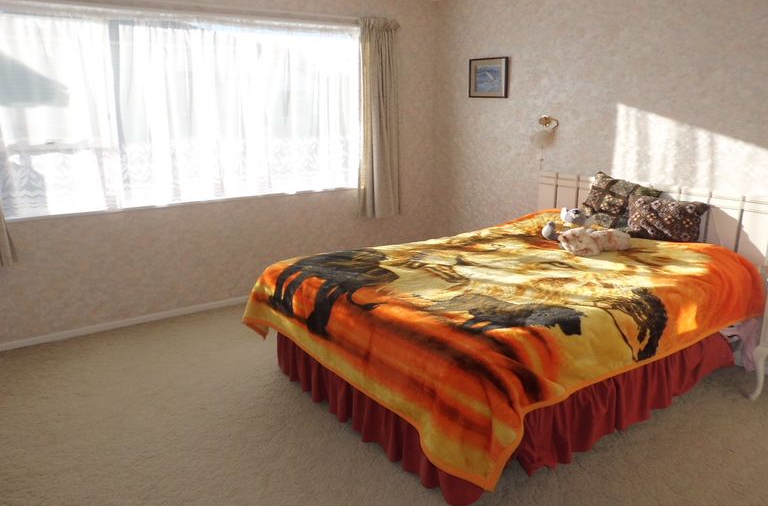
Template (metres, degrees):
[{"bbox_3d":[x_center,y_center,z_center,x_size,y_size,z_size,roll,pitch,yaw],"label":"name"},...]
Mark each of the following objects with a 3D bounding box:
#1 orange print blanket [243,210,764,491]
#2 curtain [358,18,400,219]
[{"bbox_3d":[0.601,0.272,3.024,2.180,0.570,1.680,-10,18,-32],"label":"orange print blanket"},{"bbox_3d":[-0.016,-1.082,4.636,0.390,1.590,0.110,-10,18,-32],"label":"curtain"}]

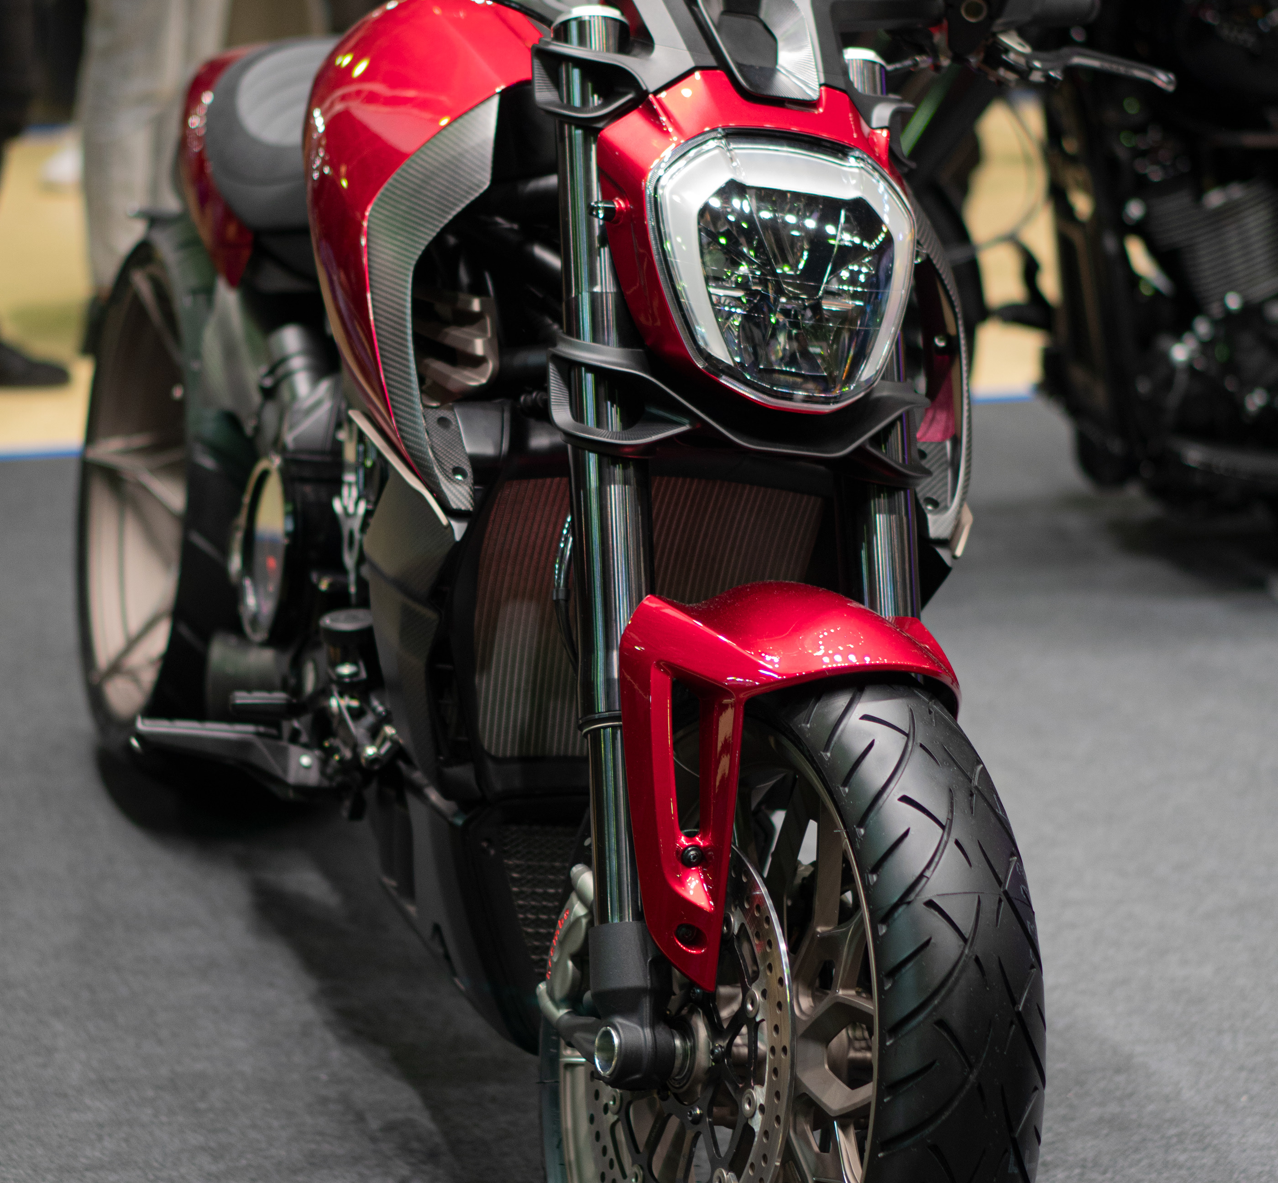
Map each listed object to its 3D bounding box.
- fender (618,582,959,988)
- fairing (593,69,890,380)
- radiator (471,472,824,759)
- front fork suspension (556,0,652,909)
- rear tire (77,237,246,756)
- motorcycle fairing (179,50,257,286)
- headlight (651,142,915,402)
[{"bbox_3d":[0.102,0.126,2.990,0.213,0.290,0.285,6,12,-25],"label":"fender"},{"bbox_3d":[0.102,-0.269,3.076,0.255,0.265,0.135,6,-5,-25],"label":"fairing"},{"bbox_3d":[0.003,0.023,3.309,0.295,0.240,0.060,2,17,-20],"label":"radiator"},{"bbox_3d":[-0.027,-0.104,3.067,0.060,0.736,0.060,-2,-14,0],"label":"front fork suspension"},{"bbox_3d":[-0.430,-0.096,4.490,0.280,0.662,0.662,2,15,-20],"label":"rear tire"},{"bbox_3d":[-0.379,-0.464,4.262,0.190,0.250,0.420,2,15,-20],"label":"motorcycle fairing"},{"bbox_3d":[0.112,-0.253,3.084,0.215,0.210,0.130,5,1,-26],"label":"headlight"}]

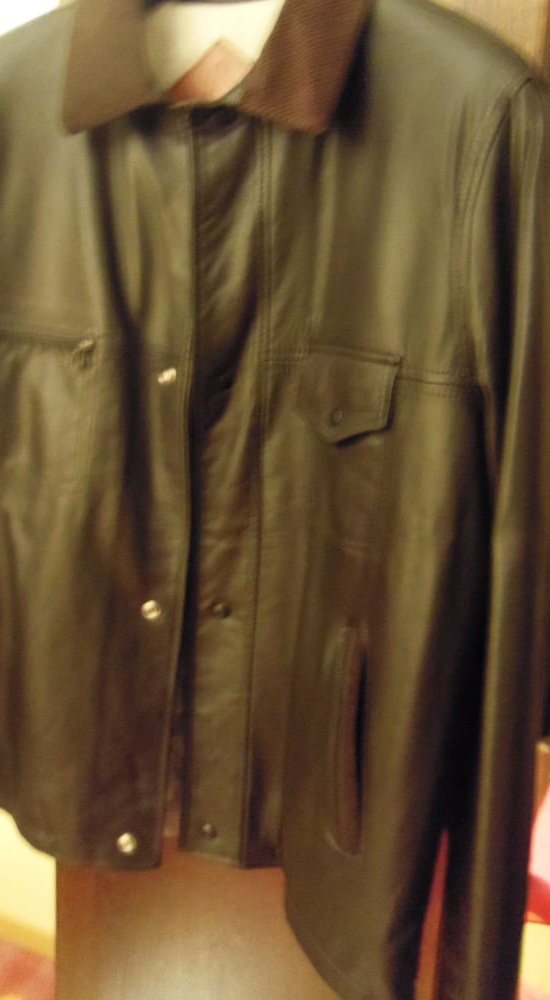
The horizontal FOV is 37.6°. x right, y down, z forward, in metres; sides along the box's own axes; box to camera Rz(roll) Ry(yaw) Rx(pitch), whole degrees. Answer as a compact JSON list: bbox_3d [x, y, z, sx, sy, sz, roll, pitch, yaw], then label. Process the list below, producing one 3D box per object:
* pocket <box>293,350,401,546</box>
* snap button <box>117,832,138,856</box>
[{"bbox_3d":[0.060,-0.043,0.660,0.092,0.157,0.018,8,10,28],"label":"pocket"},{"bbox_3d":[-0.125,0.291,0.685,0.016,0.016,0.006,5,7,12],"label":"snap button"}]

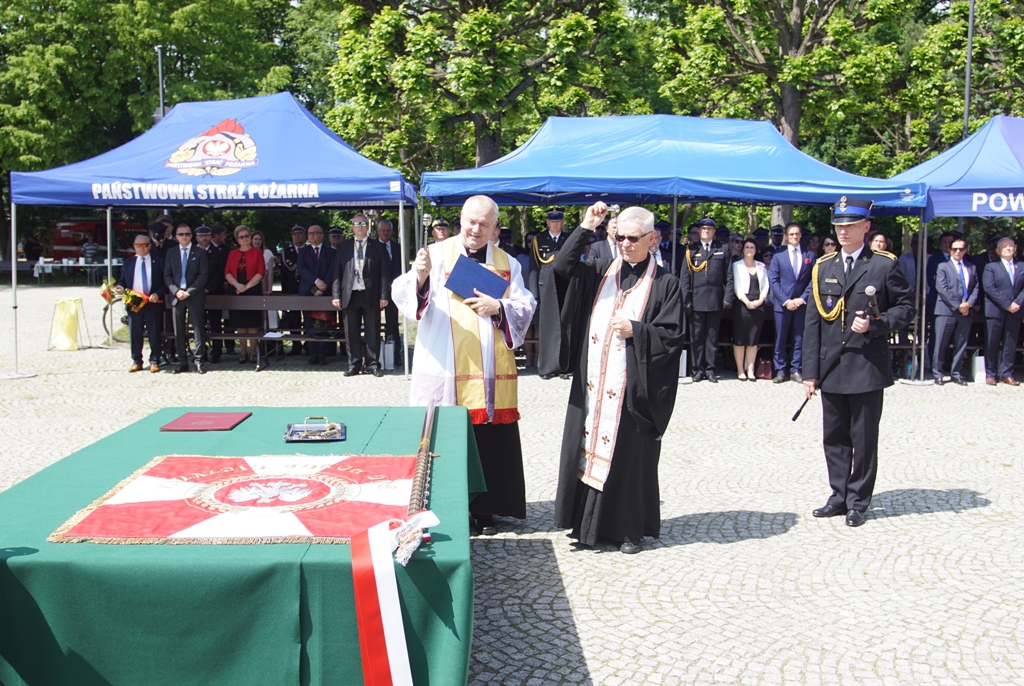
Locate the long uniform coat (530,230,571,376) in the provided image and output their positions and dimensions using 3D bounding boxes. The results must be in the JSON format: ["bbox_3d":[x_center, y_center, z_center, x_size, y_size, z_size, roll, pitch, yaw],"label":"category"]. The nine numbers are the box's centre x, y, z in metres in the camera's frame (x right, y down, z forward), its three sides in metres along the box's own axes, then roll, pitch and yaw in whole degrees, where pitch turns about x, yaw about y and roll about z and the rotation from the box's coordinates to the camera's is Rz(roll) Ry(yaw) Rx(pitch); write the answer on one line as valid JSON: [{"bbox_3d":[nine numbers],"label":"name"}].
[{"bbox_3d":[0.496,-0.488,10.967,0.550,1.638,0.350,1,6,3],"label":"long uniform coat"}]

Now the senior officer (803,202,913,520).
[{"bbox_3d":[2.000,0.102,5.426,0.580,1.860,0.400,6,8,42],"label":"senior officer"}]

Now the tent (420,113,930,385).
[{"bbox_3d":[1.854,-1.342,12.411,5.880,3.220,2.950,1,6,-2],"label":"tent"}]

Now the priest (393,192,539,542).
[{"bbox_3d":[-0.261,0.115,5.163,0.760,1.832,0.520,0,6,-3],"label":"priest"}]

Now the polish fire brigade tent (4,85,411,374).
[{"bbox_3d":[-3.519,-1.478,12.186,4.420,3.400,2.950,0,6,-3],"label":"polish fire brigade tent"}]

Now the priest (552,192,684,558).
[{"bbox_3d":[0.565,0.179,4.899,0.620,1.783,0.520,5,7,33],"label":"priest"}]

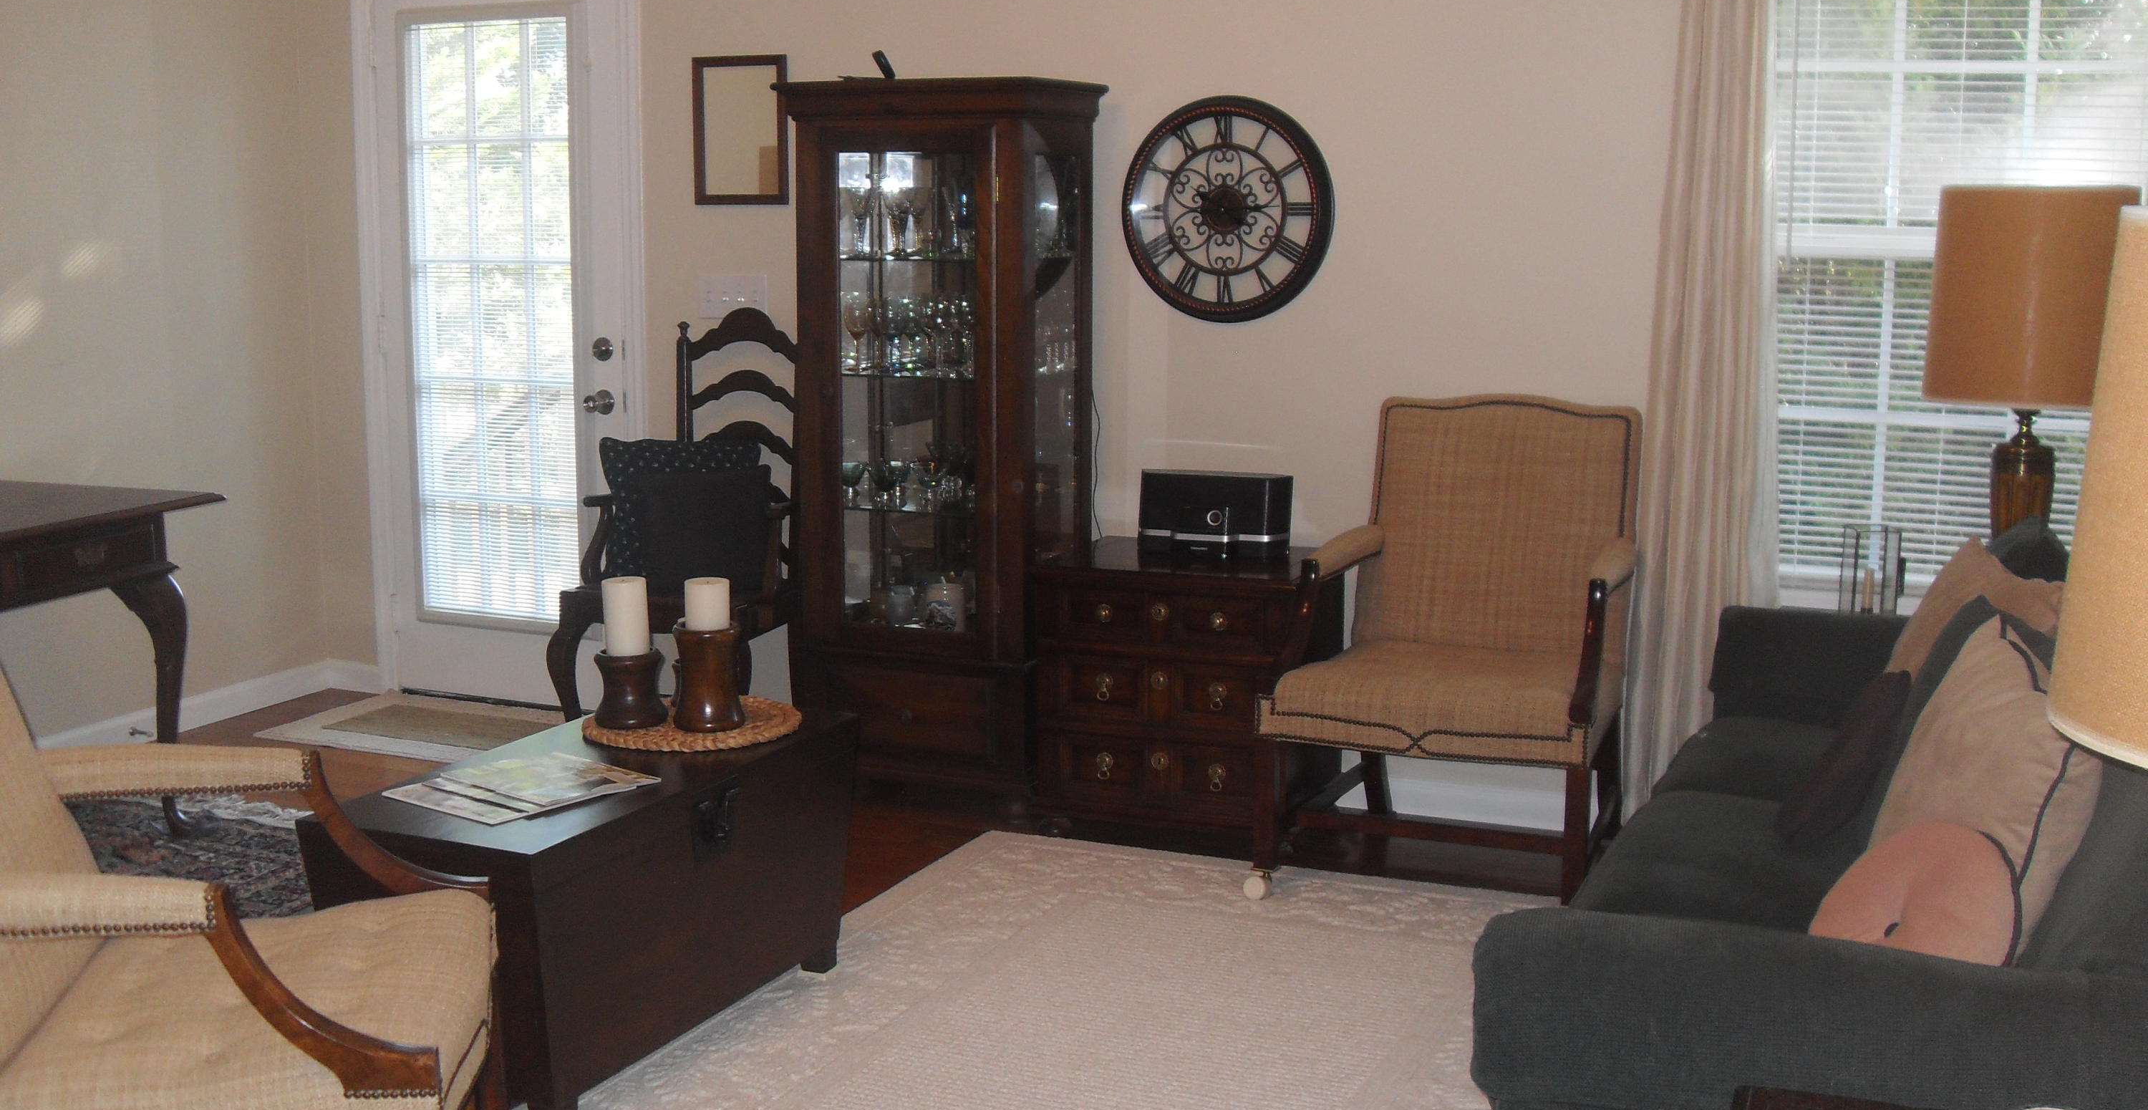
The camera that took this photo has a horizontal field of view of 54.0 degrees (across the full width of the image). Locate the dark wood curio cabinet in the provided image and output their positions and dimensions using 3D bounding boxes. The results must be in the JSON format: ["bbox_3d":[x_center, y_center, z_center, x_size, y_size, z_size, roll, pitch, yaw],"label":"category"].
[{"bbox_3d":[-0.305,-0.253,4.955,0.620,1.668,0.420,4,9,23],"label":"dark wood curio cabinet"}]

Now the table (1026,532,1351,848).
[{"bbox_3d":[0.273,0.311,4.765,0.615,0.615,0.475,4,9,23],"label":"table"}]

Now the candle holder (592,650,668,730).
[{"bbox_3d":[-0.780,0.234,3.697,0.128,0.118,0.128,0,9,0],"label":"candle holder"}]

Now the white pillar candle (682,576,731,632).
[{"bbox_3d":[-0.634,0.095,3.655,0.078,0.100,0.078,0,9,0],"label":"white pillar candle"}]

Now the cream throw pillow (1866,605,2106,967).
[{"bbox_3d":[1.080,0.303,2.528,0.170,0.440,0.460,24,12,6],"label":"cream throw pillow"}]

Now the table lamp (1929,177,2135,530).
[{"bbox_3d":[1.795,-0.293,3.975,0.360,0.810,0.360,4,9,23],"label":"table lamp"}]

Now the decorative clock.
[{"bbox_3d":[0.347,-0.790,4.823,0.510,0.510,0.050,4,9,23],"label":"decorative clock"}]

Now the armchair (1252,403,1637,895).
[{"bbox_3d":[0.785,0.185,4.340,0.660,0.986,0.680,4,9,23],"label":"armchair"}]

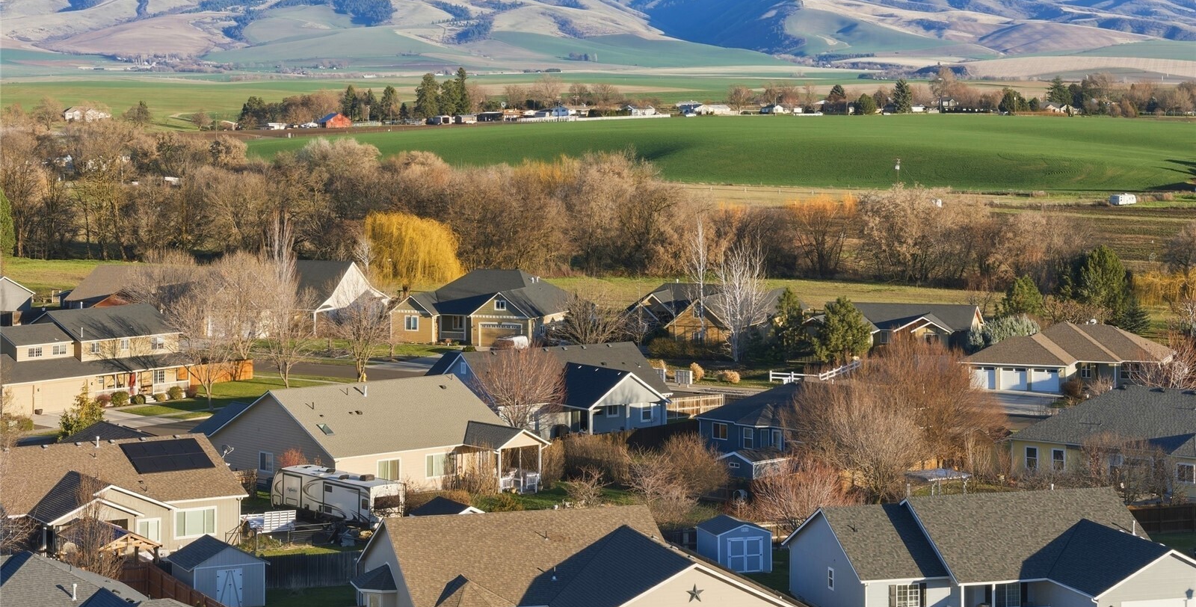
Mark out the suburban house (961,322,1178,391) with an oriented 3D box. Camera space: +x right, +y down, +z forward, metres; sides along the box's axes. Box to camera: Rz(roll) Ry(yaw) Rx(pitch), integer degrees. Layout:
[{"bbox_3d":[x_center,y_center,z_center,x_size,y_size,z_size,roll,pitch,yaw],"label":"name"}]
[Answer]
[{"bbox_3d":[43.893,4.743,225.748,17.800,5.600,15.800,2,5,20],"label":"suburban house"}]

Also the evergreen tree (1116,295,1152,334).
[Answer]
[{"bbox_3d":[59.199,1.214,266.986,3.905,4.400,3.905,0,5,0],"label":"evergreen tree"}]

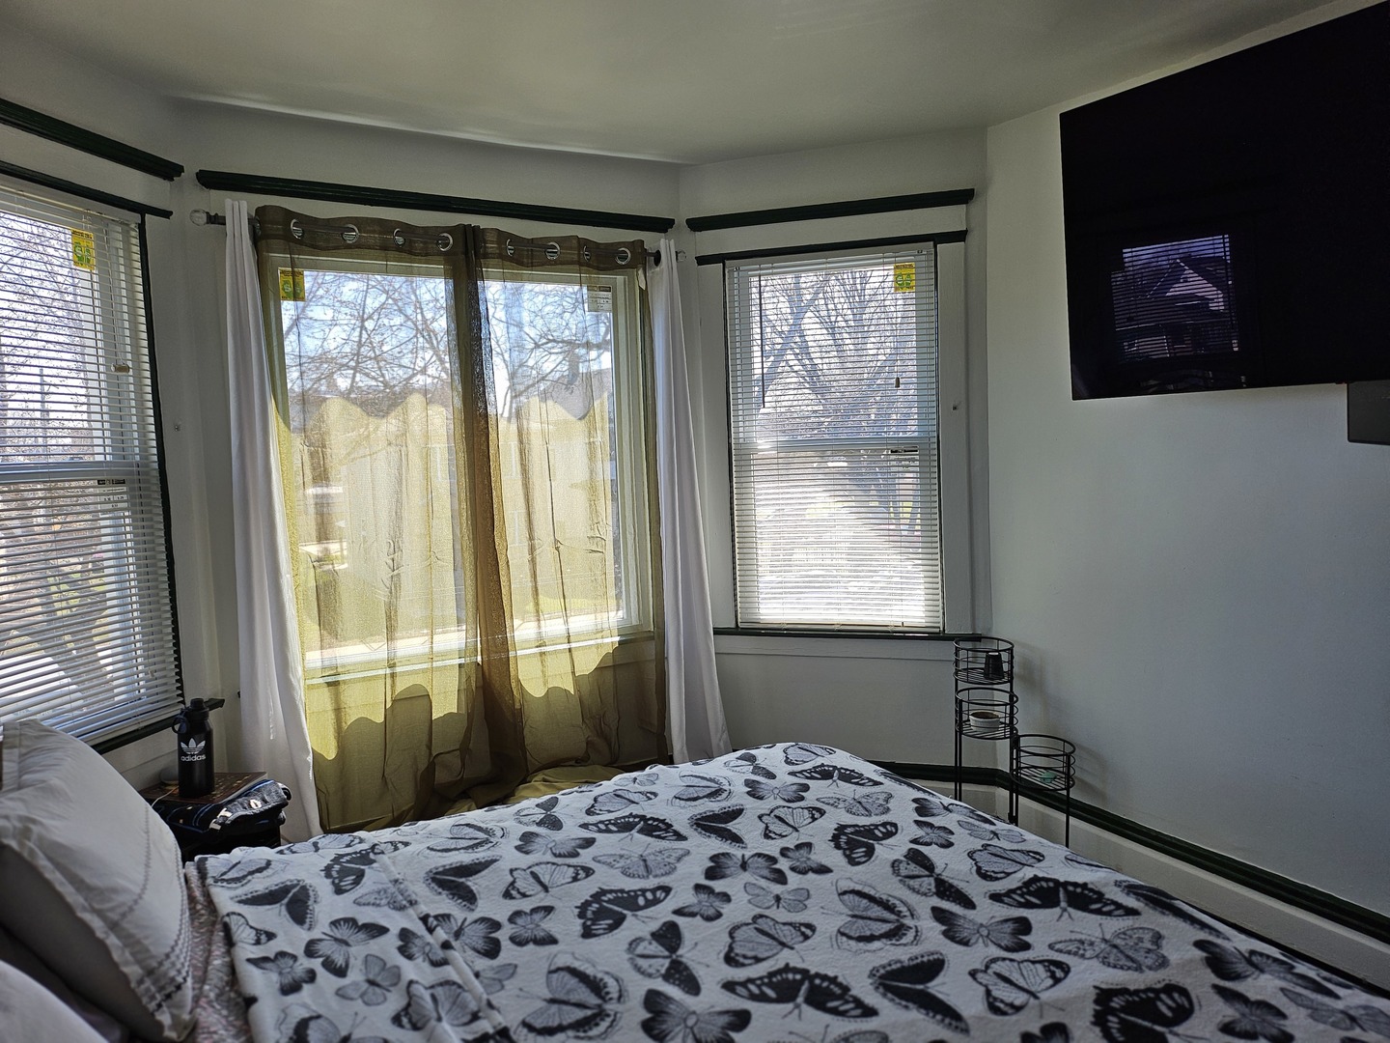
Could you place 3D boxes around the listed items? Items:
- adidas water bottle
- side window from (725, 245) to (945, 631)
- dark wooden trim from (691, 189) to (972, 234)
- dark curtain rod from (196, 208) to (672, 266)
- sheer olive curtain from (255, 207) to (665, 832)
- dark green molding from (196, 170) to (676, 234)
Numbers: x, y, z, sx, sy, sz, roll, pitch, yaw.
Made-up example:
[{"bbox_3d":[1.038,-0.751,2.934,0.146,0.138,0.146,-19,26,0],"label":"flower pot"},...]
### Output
[{"bbox_3d":[-1.351,0.606,2.590,0.094,0.257,0.087,-4,5,-18],"label":"adidas water bottle"},{"bbox_3d":[0.509,-0.280,3.579,0.764,1.376,0.040,-1,5,18],"label":"side window"},{"bbox_3d":[0.468,-1.102,3.463,1.034,0.051,0.055,-1,5,18],"label":"dark wooden trim"},{"bbox_3d":[-0.733,-0.911,3.143,1.624,0.056,0.060,-5,5,-31],"label":"dark curtain rod"},{"bbox_3d":[-0.676,0.074,3.194,1.280,2.085,0.180,-5,5,-31],"label":"sheer olive curtain"},{"bbox_3d":[-0.760,-1.042,3.194,1.591,0.044,0.047,-5,6,-31],"label":"dark green molding"}]

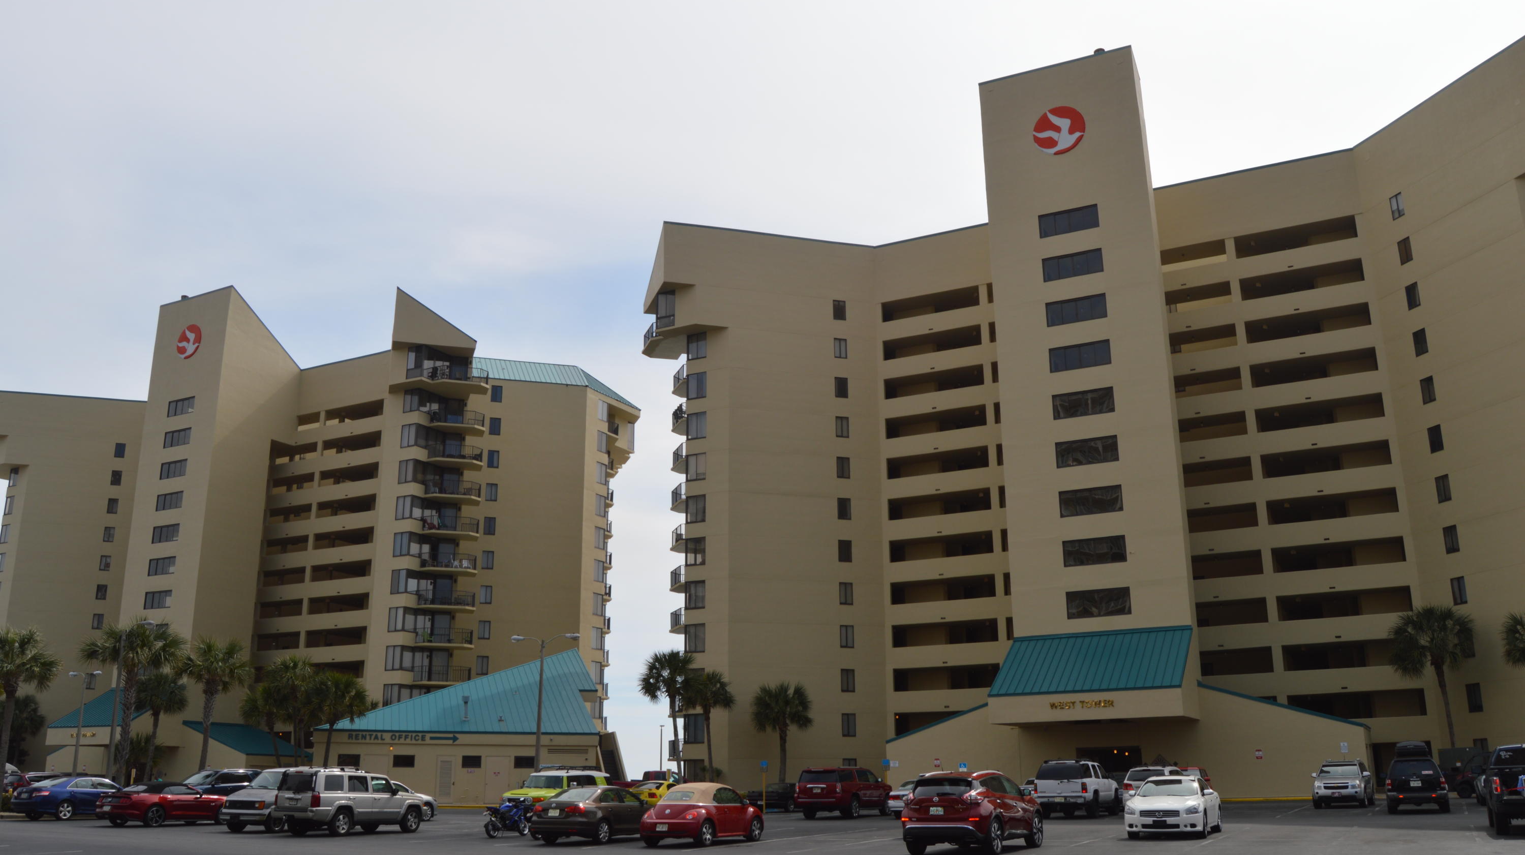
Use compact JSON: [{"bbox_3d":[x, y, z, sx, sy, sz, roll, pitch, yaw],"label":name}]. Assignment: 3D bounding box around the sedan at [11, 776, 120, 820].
[{"bbox_3d":[-23.466,12.864,41.064,1.820,1.460,4.806,-7,-17,21],"label":"sedan"}]

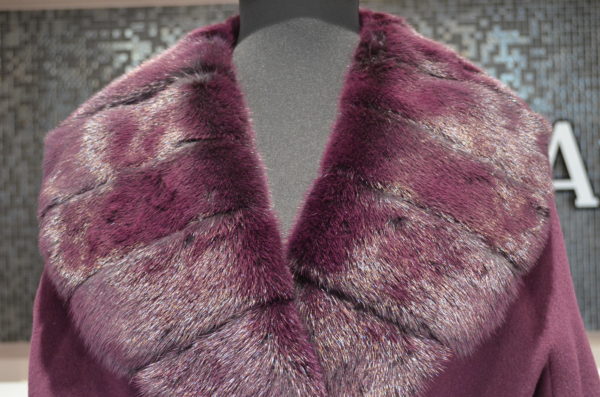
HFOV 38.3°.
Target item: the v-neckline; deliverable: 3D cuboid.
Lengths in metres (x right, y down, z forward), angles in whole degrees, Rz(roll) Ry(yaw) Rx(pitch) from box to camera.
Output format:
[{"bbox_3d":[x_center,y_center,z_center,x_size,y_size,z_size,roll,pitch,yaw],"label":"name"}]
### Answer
[{"bbox_3d":[-0.002,-0.067,0.830,0.140,0.228,0.080,0,2,0],"label":"v-neckline"}]

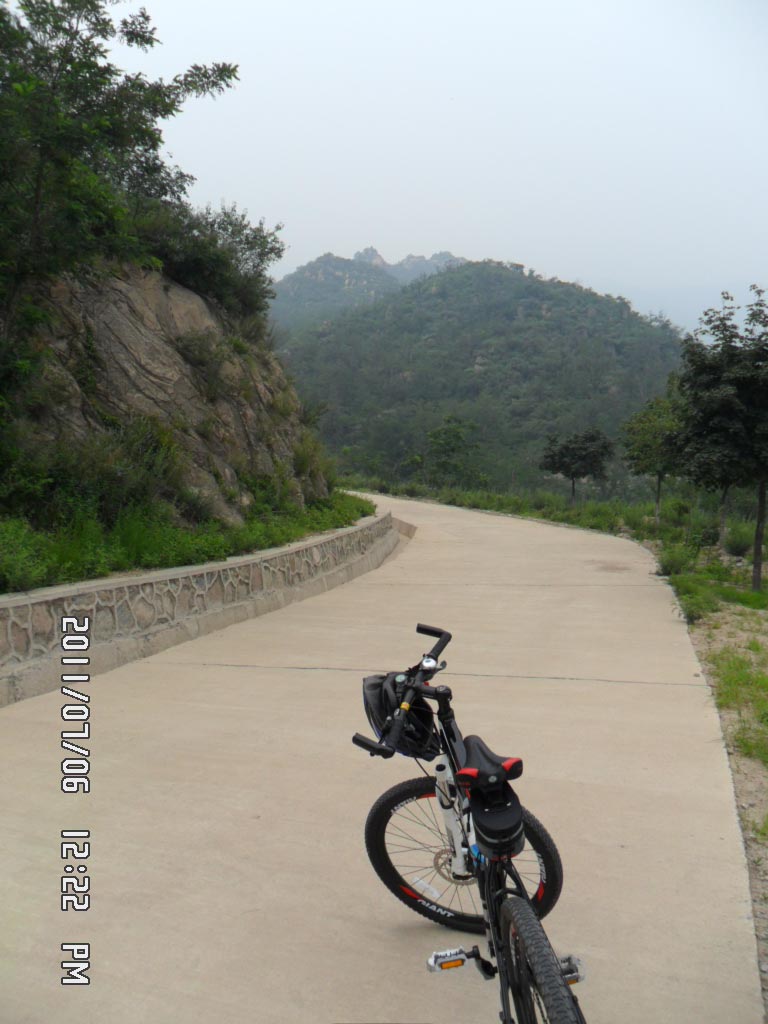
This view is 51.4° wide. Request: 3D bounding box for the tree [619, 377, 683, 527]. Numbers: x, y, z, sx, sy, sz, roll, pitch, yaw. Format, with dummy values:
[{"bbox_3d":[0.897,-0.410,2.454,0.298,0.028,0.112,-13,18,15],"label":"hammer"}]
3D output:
[{"bbox_3d":[7.847,-1.627,23.000,2.100,4.030,2.100,1,3,0],"label":"tree"}]

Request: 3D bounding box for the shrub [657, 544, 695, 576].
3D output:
[{"bbox_3d":[4.416,0.735,12.100,0.580,0.480,0.560,1,3,0],"label":"shrub"}]

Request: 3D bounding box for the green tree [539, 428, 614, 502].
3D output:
[{"bbox_3d":[8.195,-1.894,34.000,3.200,3.320,3.000,1,3,0],"label":"green tree"}]

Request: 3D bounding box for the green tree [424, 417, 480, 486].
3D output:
[{"bbox_3d":[3.859,-3.254,46.000,3.400,4.720,3.200,1,3,0],"label":"green tree"}]

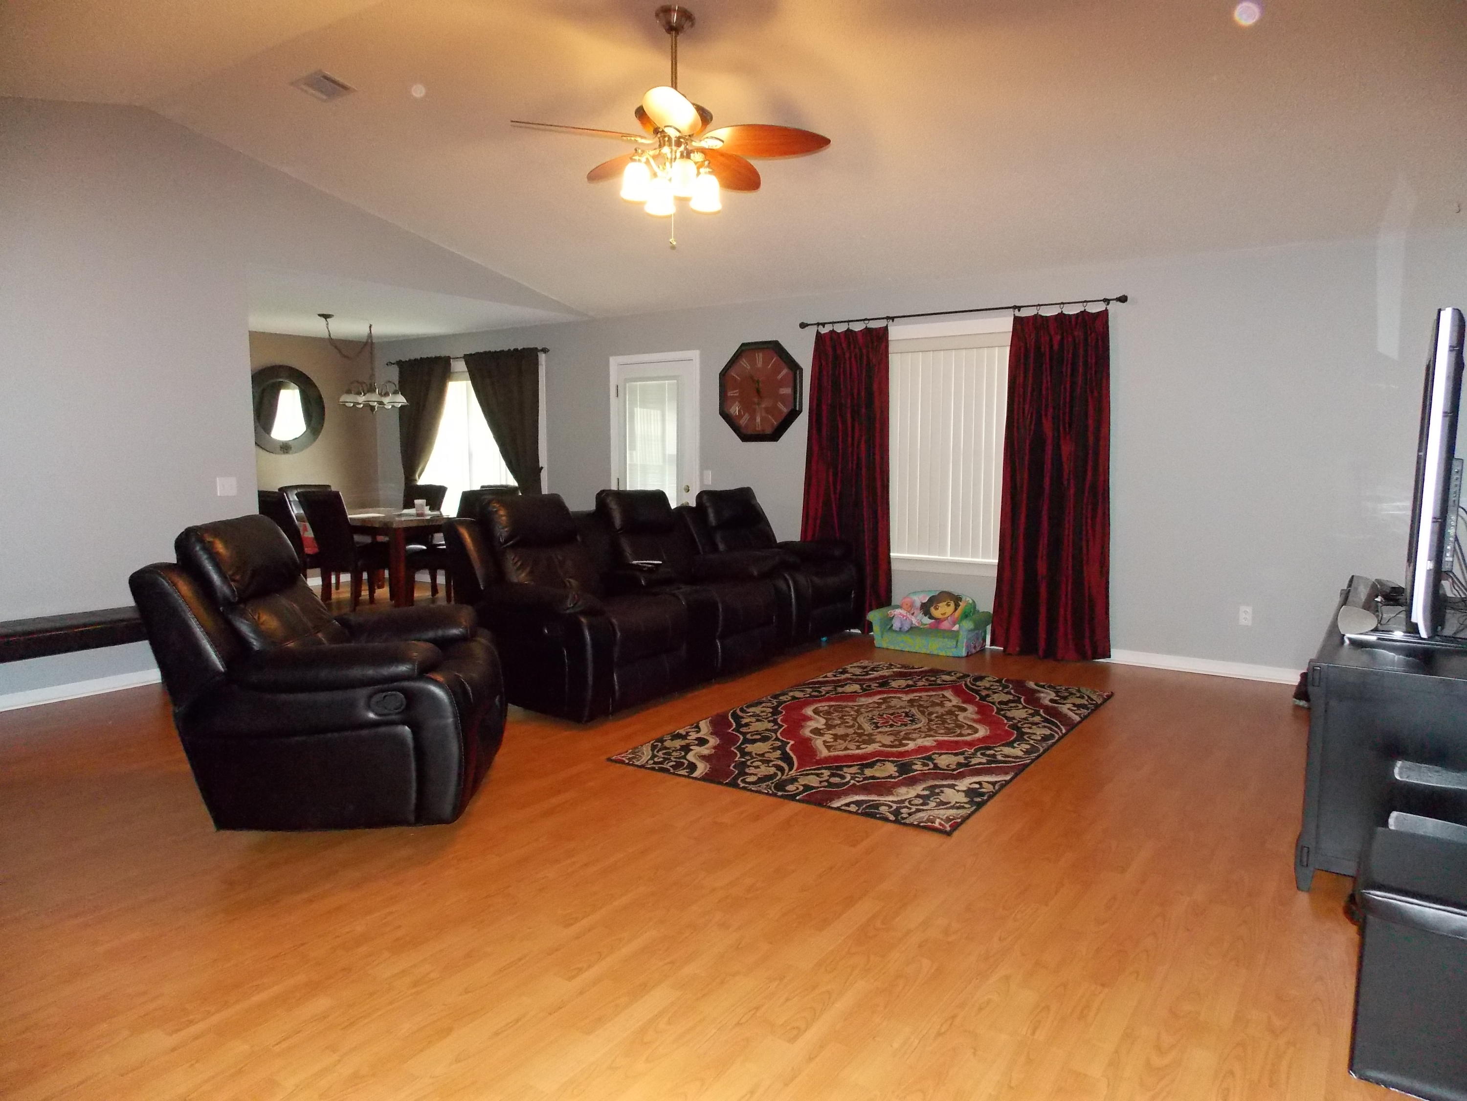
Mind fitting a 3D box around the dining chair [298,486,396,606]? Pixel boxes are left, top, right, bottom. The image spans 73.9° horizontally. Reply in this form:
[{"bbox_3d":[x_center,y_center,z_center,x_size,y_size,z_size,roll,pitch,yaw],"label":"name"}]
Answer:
[{"bbox_3d":[-3.340,-0.014,8.490,0.490,1.000,0.630,4,7,31],"label":"dining chair"}]

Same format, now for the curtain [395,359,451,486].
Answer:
[{"bbox_3d":[-3.051,-0.785,9.643,0.760,2.160,0.130,4,7,34],"label":"curtain"}]

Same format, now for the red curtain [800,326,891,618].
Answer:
[{"bbox_3d":[0.789,-0.497,7.036,0.790,2.130,0.130,5,8,36],"label":"red curtain"}]

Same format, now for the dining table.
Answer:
[{"bbox_3d":[-3.232,0.042,9.066,1.500,0.765,0.920,5,8,36],"label":"dining table"}]

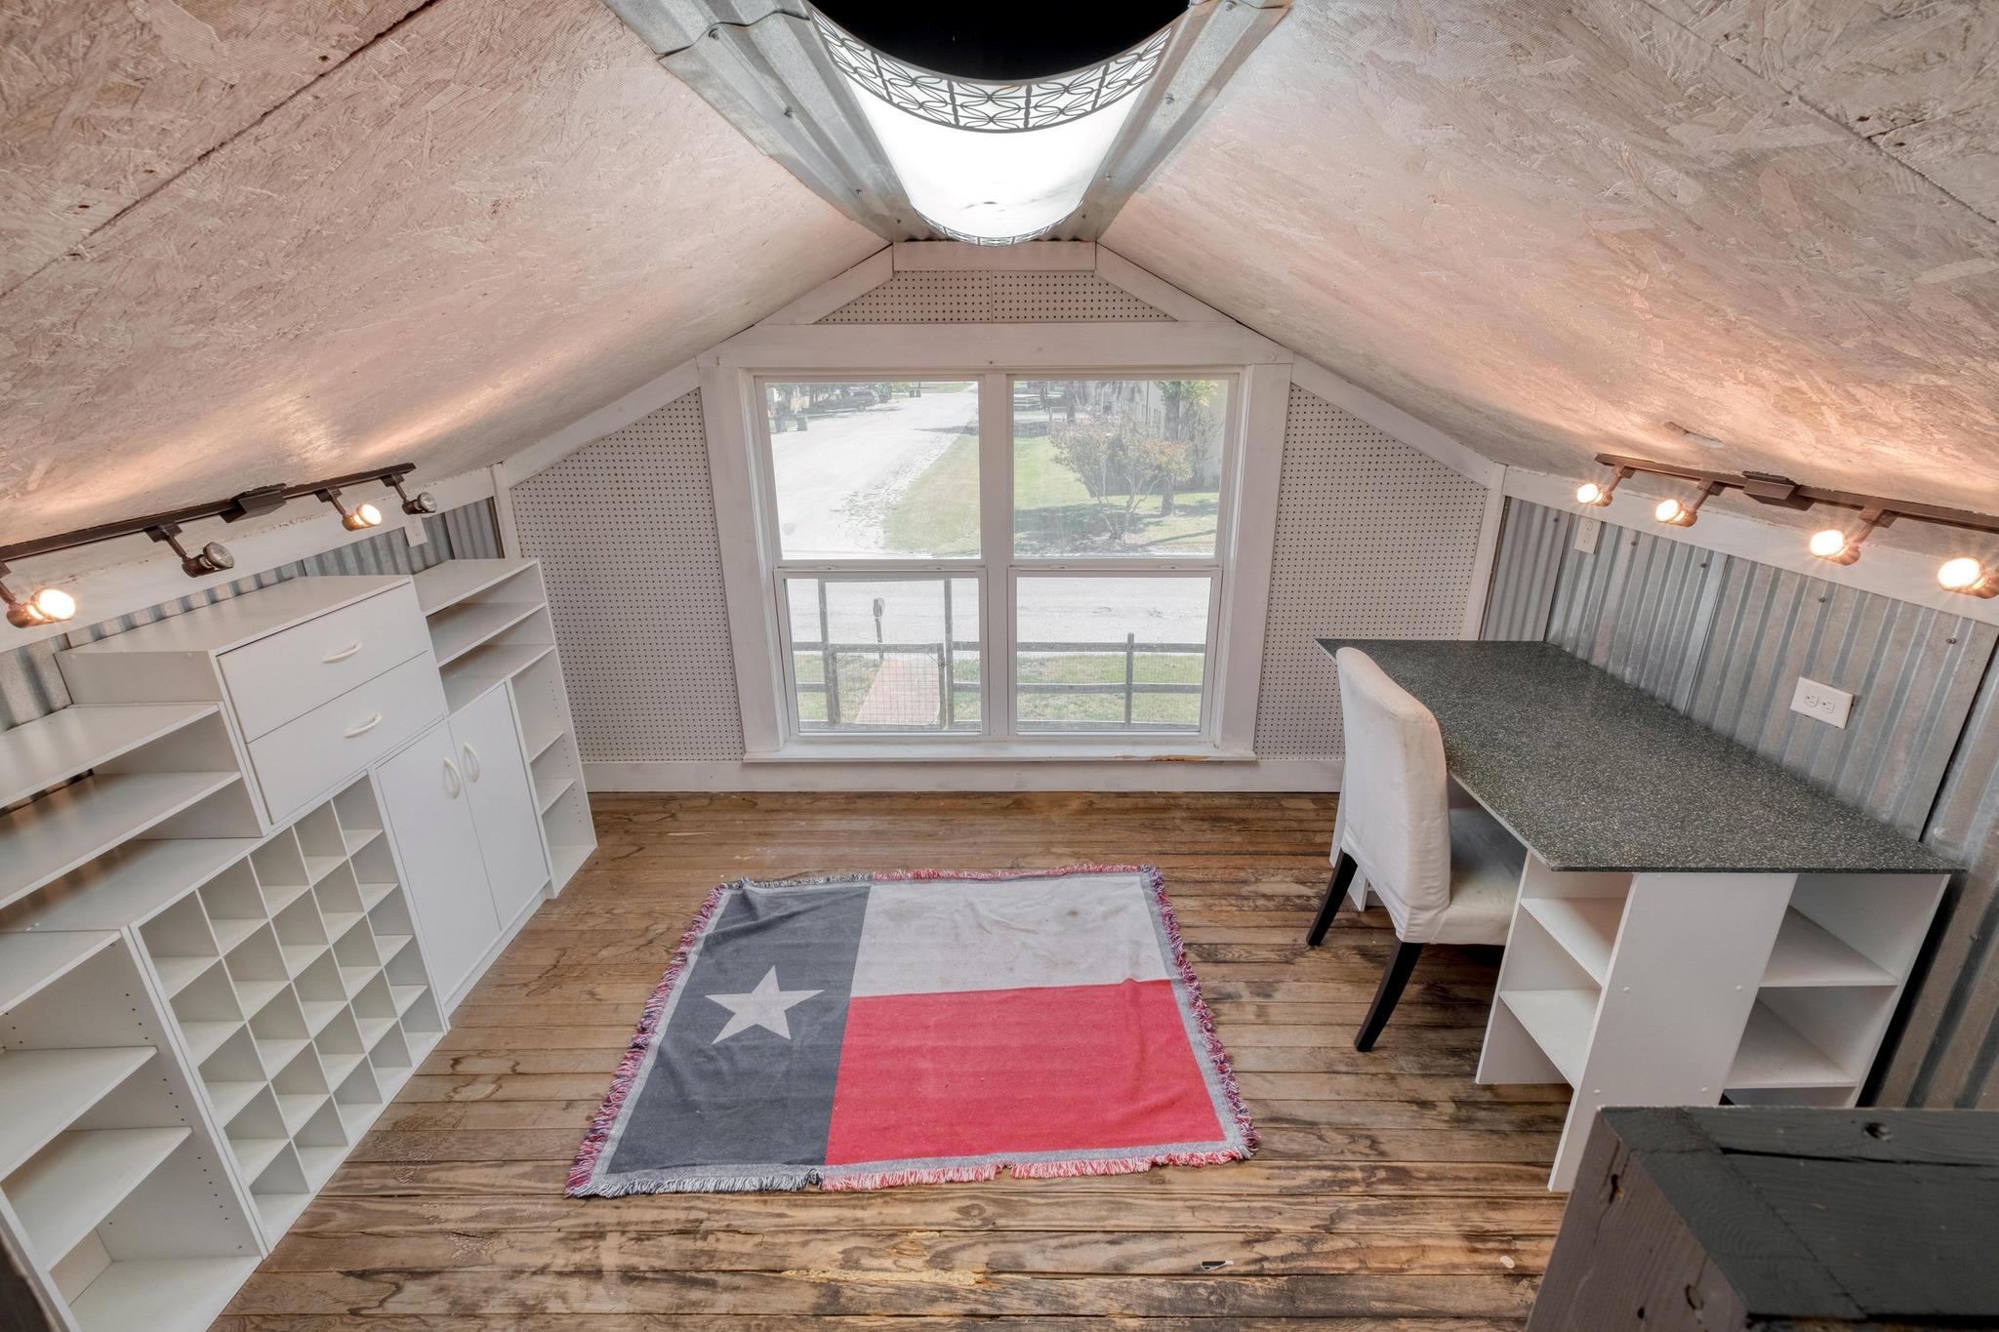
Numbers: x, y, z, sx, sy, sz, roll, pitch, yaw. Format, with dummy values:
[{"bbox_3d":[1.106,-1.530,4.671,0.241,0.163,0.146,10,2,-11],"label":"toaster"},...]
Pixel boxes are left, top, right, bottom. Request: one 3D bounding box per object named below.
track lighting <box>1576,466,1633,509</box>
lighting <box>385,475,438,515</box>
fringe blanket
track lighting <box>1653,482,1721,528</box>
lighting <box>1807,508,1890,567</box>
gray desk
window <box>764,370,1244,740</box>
[{"bbox_3d":[1.484,-0.441,2.033,0.092,0.104,0.060,11,20,-10],"label":"track lighting"},{"bbox_3d":[-1.581,-0.463,2.228,0.092,0.104,0.060,-12,20,11],"label":"lighting"},{"bbox_3d":[-0.192,0.927,2.392,1.530,0.018,1.180,-1,20,-1],"label":"fringe blanket"},{"bbox_3d":[1.482,-0.346,1.778,0.092,0.104,0.060,11,20,-10],"label":"track lighting"},{"bbox_3d":[1.479,-0.224,1.442,0.092,0.104,0.060,11,20,-10],"label":"lighting"},{"bbox_3d":[1.409,0.522,2.298,0.745,0.805,1.348,0,20,1],"label":"gray desk"},{"bbox_3d":[0.000,-0.368,3.228,1.750,1.450,0.100,0,20,1],"label":"window"}]

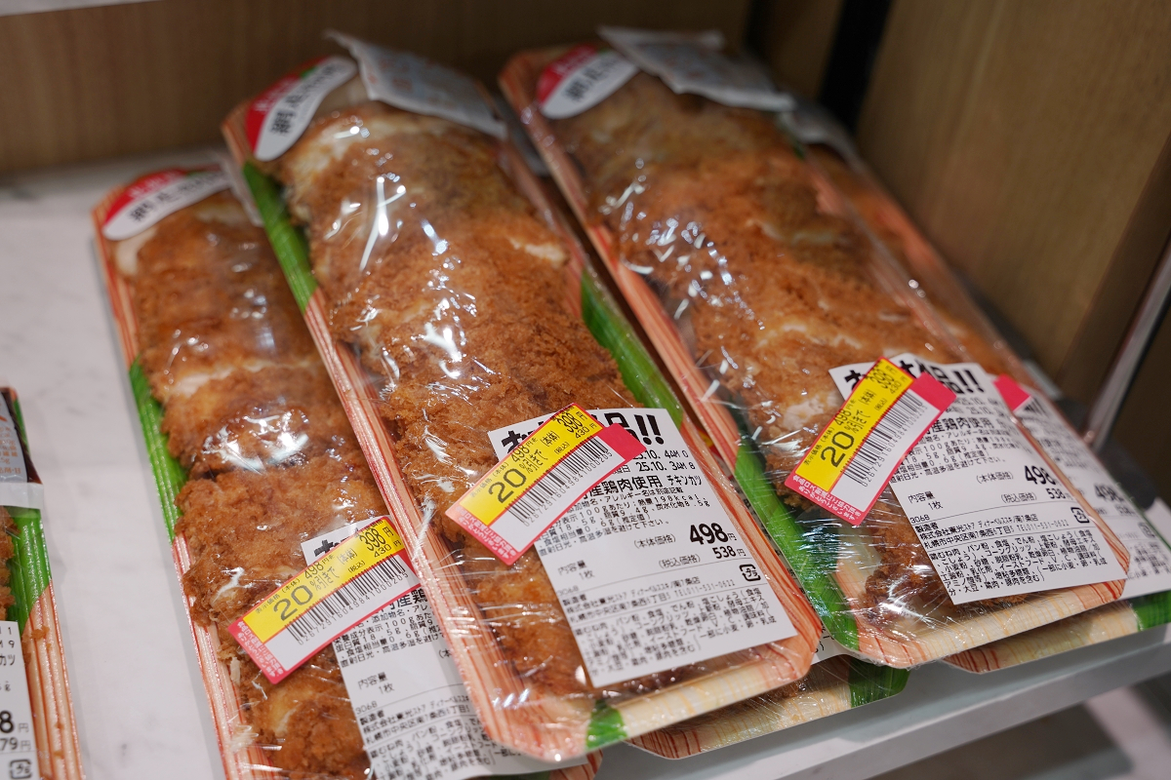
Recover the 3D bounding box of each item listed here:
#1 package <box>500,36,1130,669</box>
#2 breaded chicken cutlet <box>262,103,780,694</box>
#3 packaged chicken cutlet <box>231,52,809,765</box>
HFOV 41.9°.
[{"bbox_3d":[0.065,-0.032,0.536,0.101,0.039,0.305,-12,49,-20],"label":"package"},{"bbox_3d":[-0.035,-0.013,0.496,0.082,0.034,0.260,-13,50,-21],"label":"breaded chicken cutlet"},{"bbox_3d":[-0.036,-0.015,0.499,0.101,0.039,0.305,-13,50,-21],"label":"packaged chicken cutlet"}]

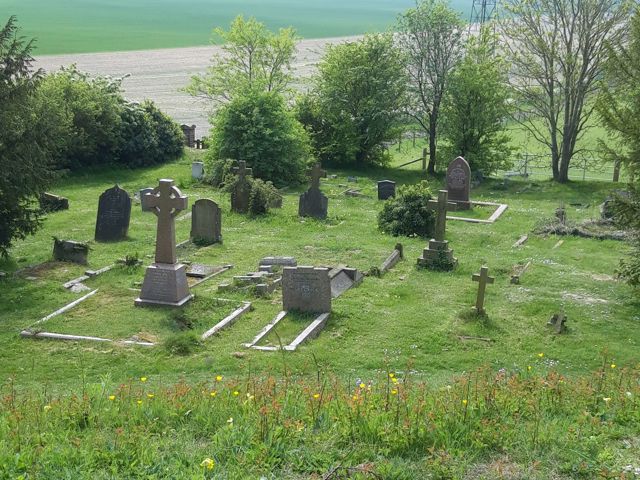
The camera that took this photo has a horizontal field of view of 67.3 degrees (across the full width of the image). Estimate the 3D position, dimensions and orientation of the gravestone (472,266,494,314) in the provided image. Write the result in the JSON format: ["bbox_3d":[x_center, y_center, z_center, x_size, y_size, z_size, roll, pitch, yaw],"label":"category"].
[{"bbox_3d":[2.598,0.816,7.680,0.340,0.730,0.100,7,14,19],"label":"gravestone"}]

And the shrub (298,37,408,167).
[{"bbox_3d":[1.604,-7.354,25.648,5.700,6.500,5.000,1,15,0],"label":"shrub"}]

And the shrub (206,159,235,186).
[{"bbox_3d":[-4.338,-3.047,21.049,1.300,1.150,1.100,1,15,0],"label":"shrub"}]

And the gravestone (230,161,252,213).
[{"bbox_3d":[-2.345,-1.581,14.447,0.630,1.560,0.200,5,14,12],"label":"gravestone"}]

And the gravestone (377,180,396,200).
[{"bbox_3d":[2.265,-1.644,16.050,0.540,0.640,0.120,5,14,15],"label":"gravestone"}]

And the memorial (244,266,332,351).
[{"bbox_3d":[-0.476,1.034,7.783,0.845,0.803,1.597,5,16,12],"label":"memorial"}]

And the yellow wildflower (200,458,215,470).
[{"bbox_3d":[-0.480,0.957,2.050,0.058,0.050,0.052,5,14,15],"label":"yellow wildflower"}]

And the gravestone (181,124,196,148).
[{"bbox_3d":[-7.671,-6.029,28.000,0.850,1.450,0.300,5,14,12],"label":"gravestone"}]

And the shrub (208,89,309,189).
[{"bbox_3d":[-2.781,-4.900,22.660,4.223,4.017,4.017,1,16,0],"label":"shrub"}]

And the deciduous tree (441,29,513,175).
[{"bbox_3d":[6.933,-6.147,21.975,3.200,6.300,3.000,1,15,0],"label":"deciduous tree"}]

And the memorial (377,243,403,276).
[{"bbox_3d":[1.663,0.413,11.100,0.227,0.371,1.133,9,18,24],"label":"memorial"}]

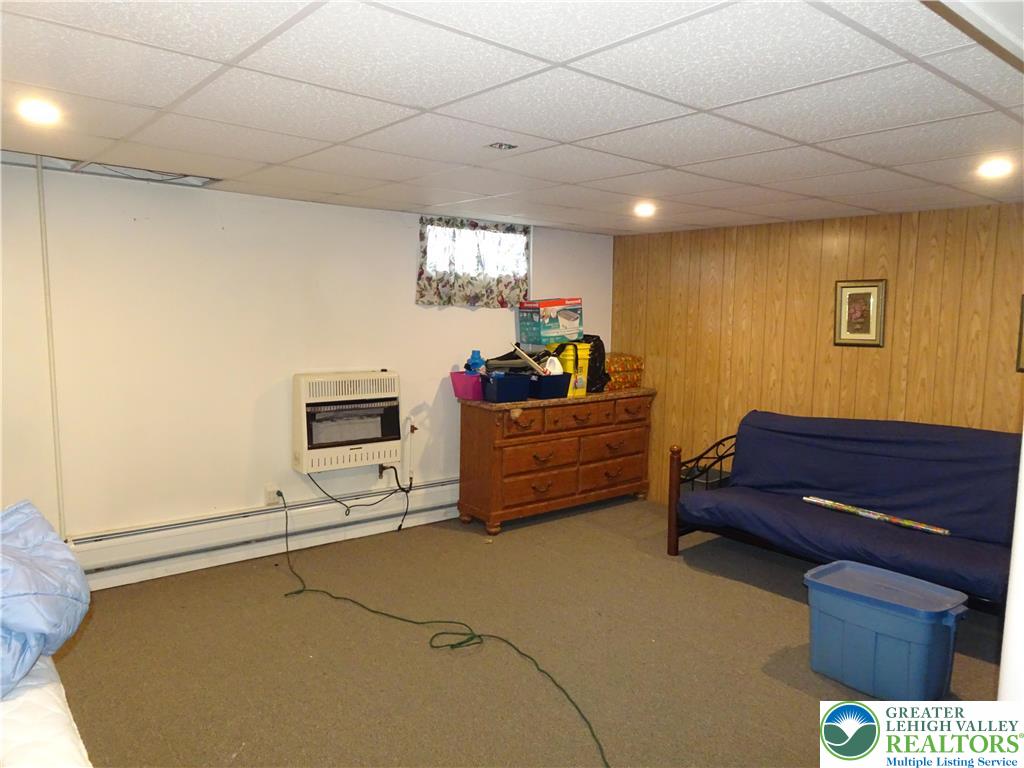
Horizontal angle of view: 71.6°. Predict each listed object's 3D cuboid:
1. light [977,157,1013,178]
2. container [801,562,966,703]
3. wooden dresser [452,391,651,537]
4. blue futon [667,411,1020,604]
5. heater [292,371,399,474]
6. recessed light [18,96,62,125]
[{"bbox_3d":[1.953,-0.879,2.874,0.145,0.030,0.145,-4,8,-39],"label":"light"},{"bbox_3d":[1.555,1.055,2.983,0.375,0.427,0.570,-4,8,-43],"label":"container"},{"bbox_3d":[0.363,0.520,5.383,1.610,0.912,0.465,-4,8,-39],"label":"wooden dresser"},{"bbox_3d":[1.982,0.713,3.955,0.886,0.905,2.067,-4,8,-39],"label":"blue futon"},{"bbox_3d":[-1.031,0.220,4.488,0.657,0.601,0.176,-4,8,-39],"label":"heater"},{"bbox_3d":[-1.577,-0.911,2.365,0.145,0.030,0.145,-4,8,-39],"label":"recessed light"}]

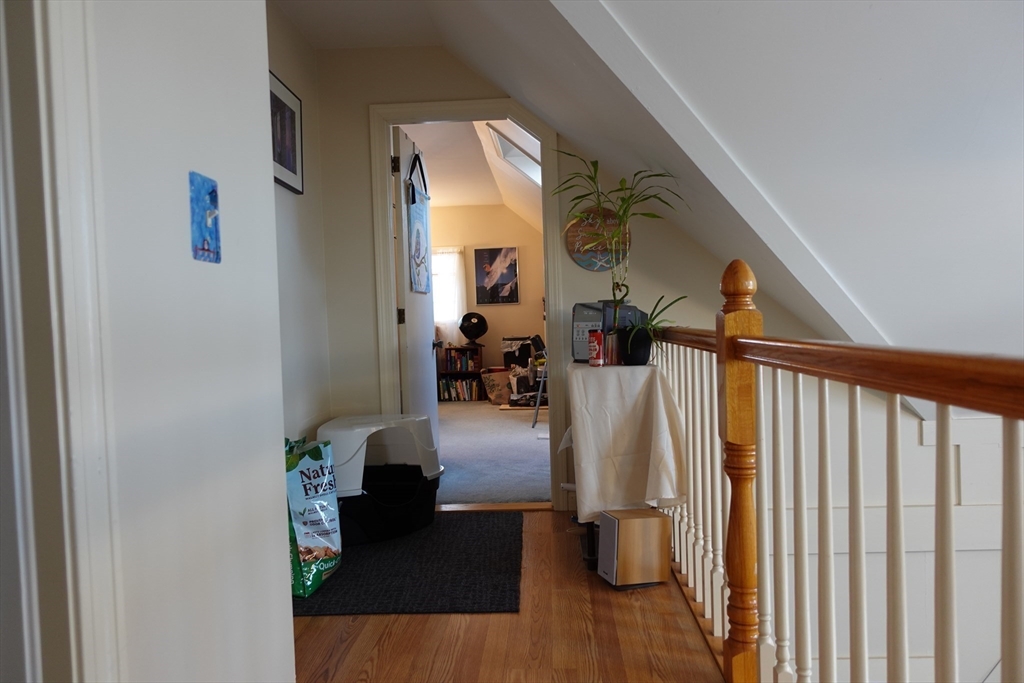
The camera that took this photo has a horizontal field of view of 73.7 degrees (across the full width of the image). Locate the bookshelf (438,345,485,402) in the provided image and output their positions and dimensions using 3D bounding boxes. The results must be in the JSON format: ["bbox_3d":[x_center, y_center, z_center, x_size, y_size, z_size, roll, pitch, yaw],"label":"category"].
[{"bbox_3d":[-0.613,0.408,8.378,0.577,0.667,0.279,-2,2,3],"label":"bookshelf"}]

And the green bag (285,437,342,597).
[{"bbox_3d":[-0.819,0.656,2.660,0.159,0.567,0.308,-2,2,11],"label":"green bag"}]

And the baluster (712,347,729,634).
[{"bbox_3d":[0.624,0.469,2.103,0.032,0.878,0.032,-2,2,3],"label":"baluster"}]

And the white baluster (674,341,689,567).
[{"bbox_3d":[0.649,0.452,2.613,0.032,0.878,0.032,-2,2,3],"label":"white baluster"}]

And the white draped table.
[{"bbox_3d":[0.428,0.495,2.786,0.428,0.796,0.478,-2,2,3],"label":"white draped table"}]

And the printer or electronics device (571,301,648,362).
[{"bbox_3d":[0.415,-0.038,2.958,0.288,0.252,0.169,-4,2,-42],"label":"printer or electronics device"}]

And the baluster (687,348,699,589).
[{"bbox_3d":[0.643,0.456,2.487,0.032,0.878,0.032,-2,2,3],"label":"baluster"}]

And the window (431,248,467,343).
[{"bbox_3d":[-0.960,-0.573,8.442,0.796,1.174,0.100,-2,2,3],"label":"window"}]

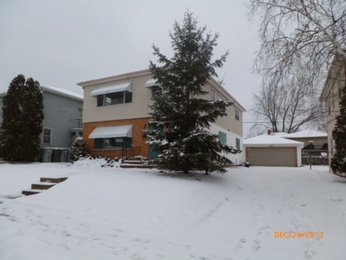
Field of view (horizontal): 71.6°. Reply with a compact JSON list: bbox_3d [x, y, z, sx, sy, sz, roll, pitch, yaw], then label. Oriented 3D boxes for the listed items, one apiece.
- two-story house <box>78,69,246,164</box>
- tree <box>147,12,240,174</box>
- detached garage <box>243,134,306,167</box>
[{"bbox_3d":[0.448,-0.094,21.169,9.200,6.500,14.400,-3,-9,27],"label":"two-story house"},{"bbox_3d":[0.745,-1.764,10.152,3.800,7.100,3.800,-3,-9,27],"label":"tree"},{"bbox_3d":[11.737,2.462,28.772,7.000,3.850,6.900,-3,-9,27],"label":"detached garage"}]

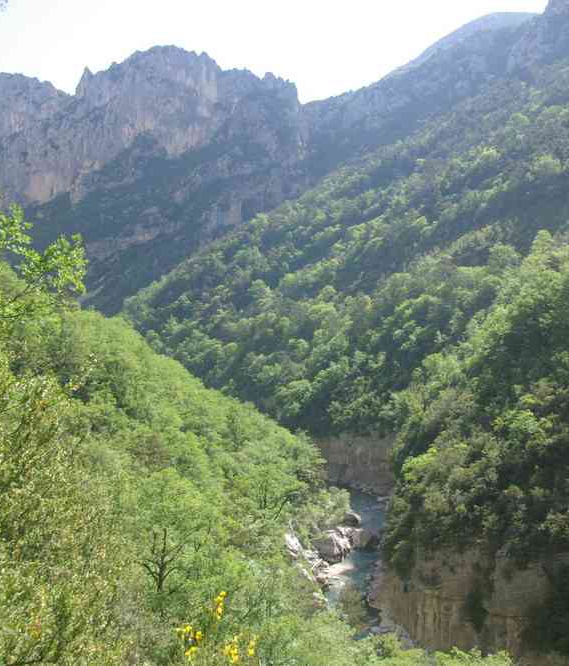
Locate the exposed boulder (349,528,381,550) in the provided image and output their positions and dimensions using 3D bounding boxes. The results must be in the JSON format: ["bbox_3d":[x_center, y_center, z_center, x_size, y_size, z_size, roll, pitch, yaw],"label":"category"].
[{"bbox_3d":[12.330,31.420,114.000,4.700,2.600,3.700,0,4,0],"label":"exposed boulder"}]

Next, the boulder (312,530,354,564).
[{"bbox_3d":[7.120,31.350,110.000,5.600,4.100,5.000,0,4,0],"label":"boulder"}]

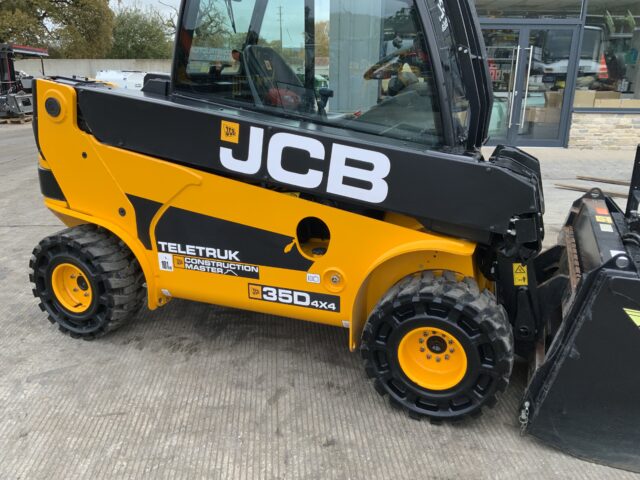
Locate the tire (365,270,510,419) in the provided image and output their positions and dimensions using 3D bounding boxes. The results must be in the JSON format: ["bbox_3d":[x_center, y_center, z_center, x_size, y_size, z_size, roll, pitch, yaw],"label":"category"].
[{"bbox_3d":[0.570,0.523,2.619,0.690,0.690,0.265,7,18,22],"label":"tire"}]

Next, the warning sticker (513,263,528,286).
[{"bbox_3d":[0.963,0.165,2.571,0.063,0.114,0.004,-2,15,24],"label":"warning sticker"}]

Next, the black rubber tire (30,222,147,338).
[{"bbox_3d":[-1.483,0.264,3.417,0.690,0.690,0.265,7,18,22],"label":"black rubber tire"}]

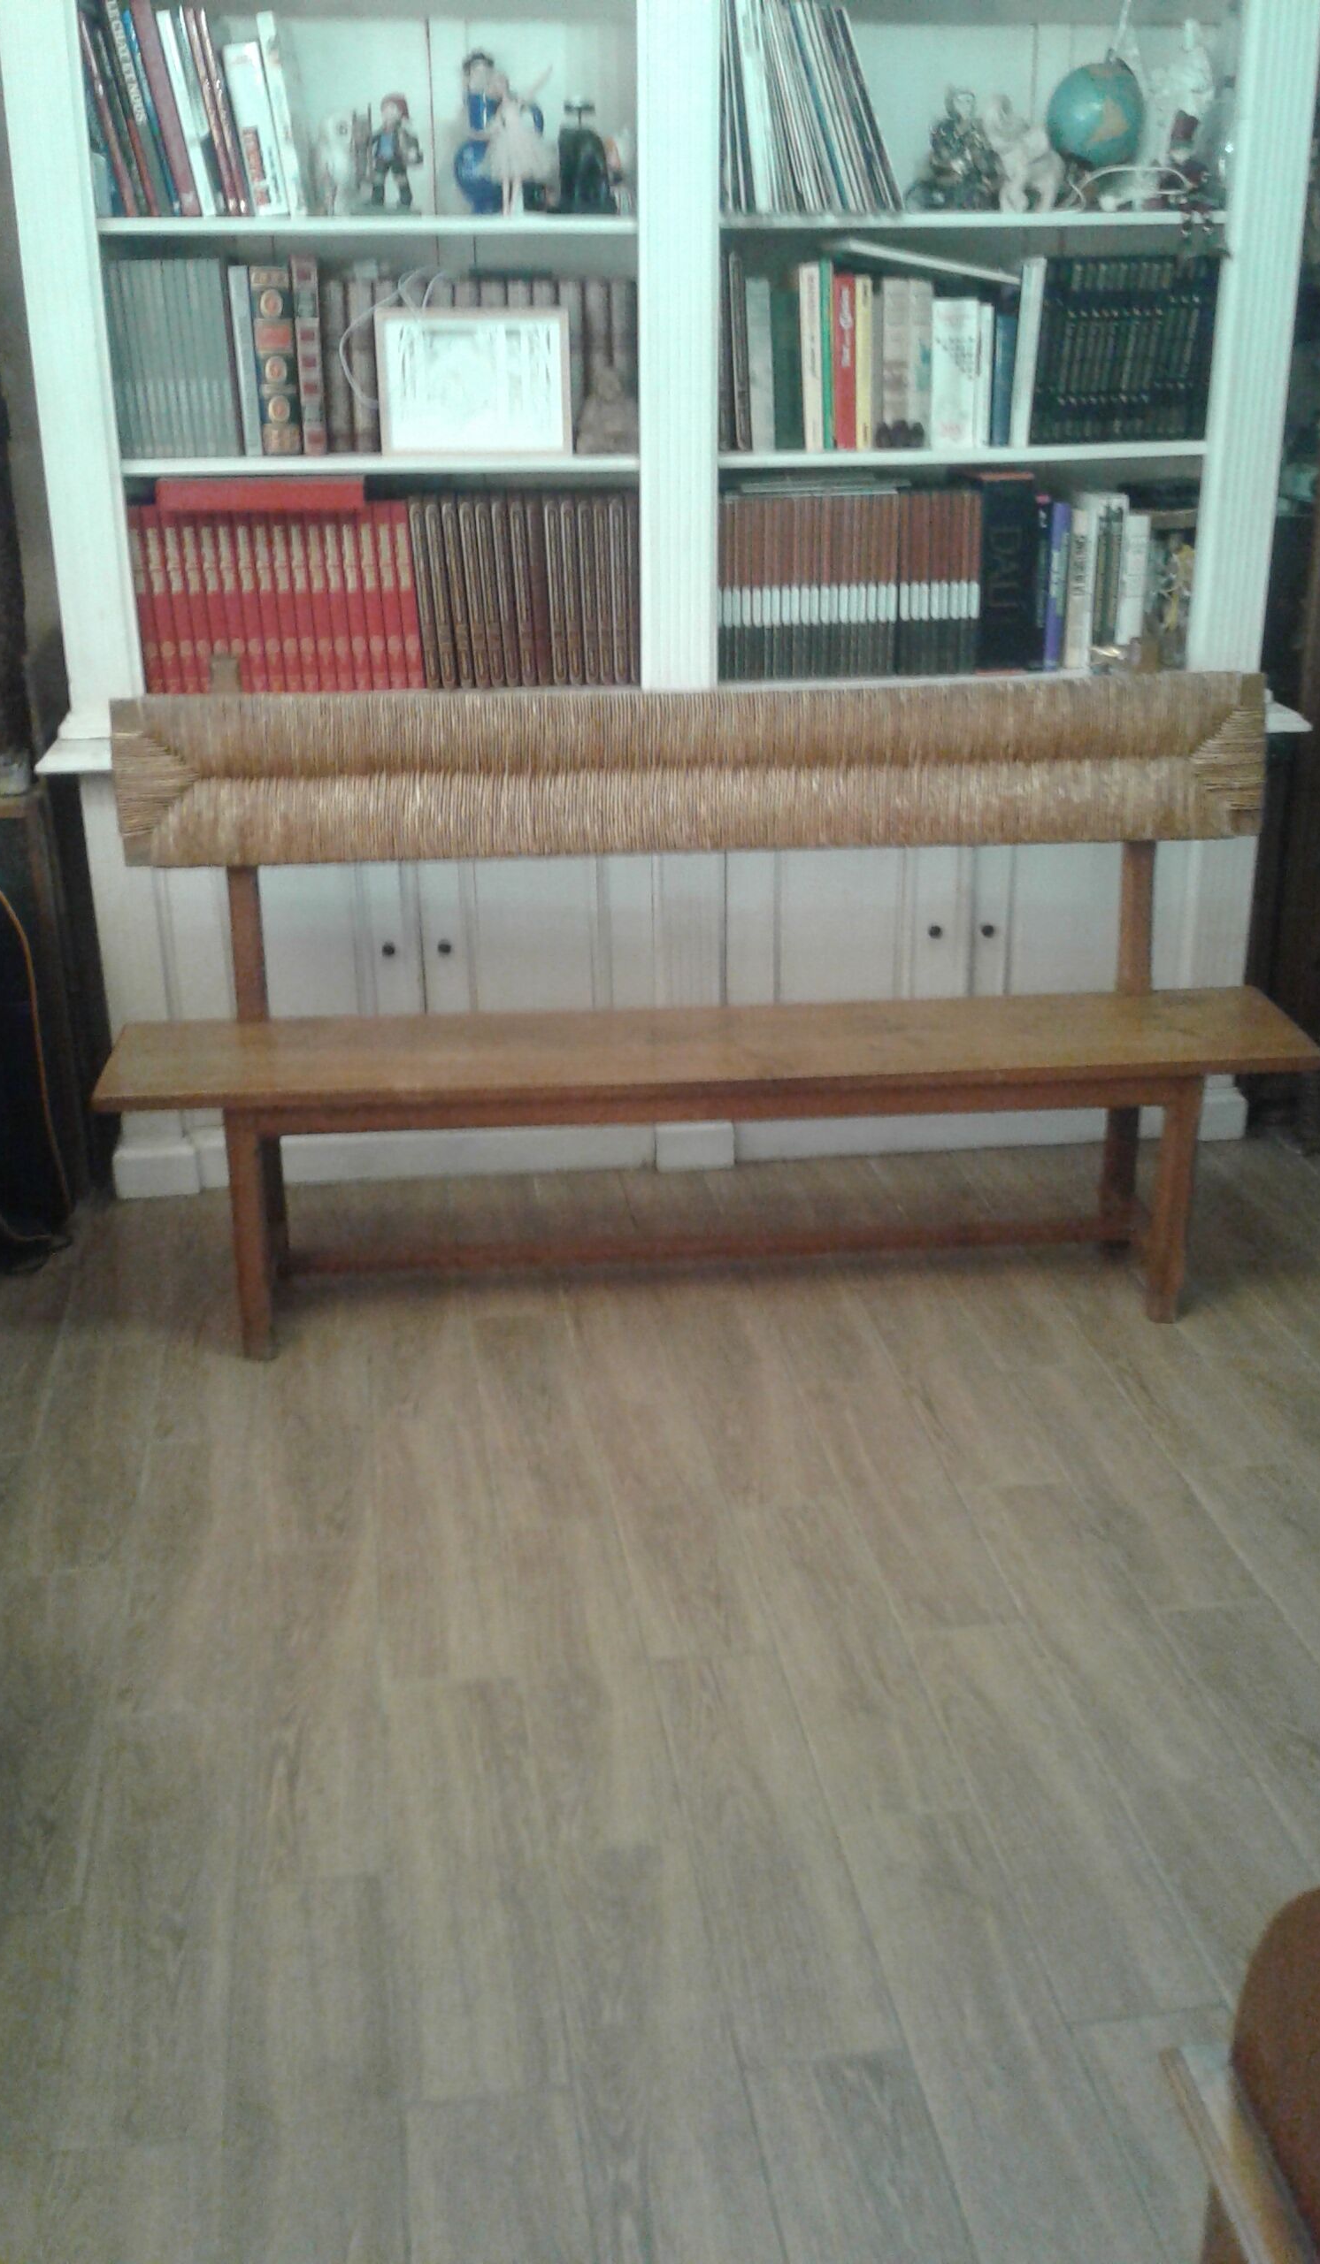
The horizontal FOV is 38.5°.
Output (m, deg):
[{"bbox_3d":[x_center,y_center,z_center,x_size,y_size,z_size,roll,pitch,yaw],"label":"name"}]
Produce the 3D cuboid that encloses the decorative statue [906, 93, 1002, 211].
[{"bbox_3d":[0.517,-1.710,3.307,0.144,0.188,0.120,-3,20,-6],"label":"decorative statue"}]

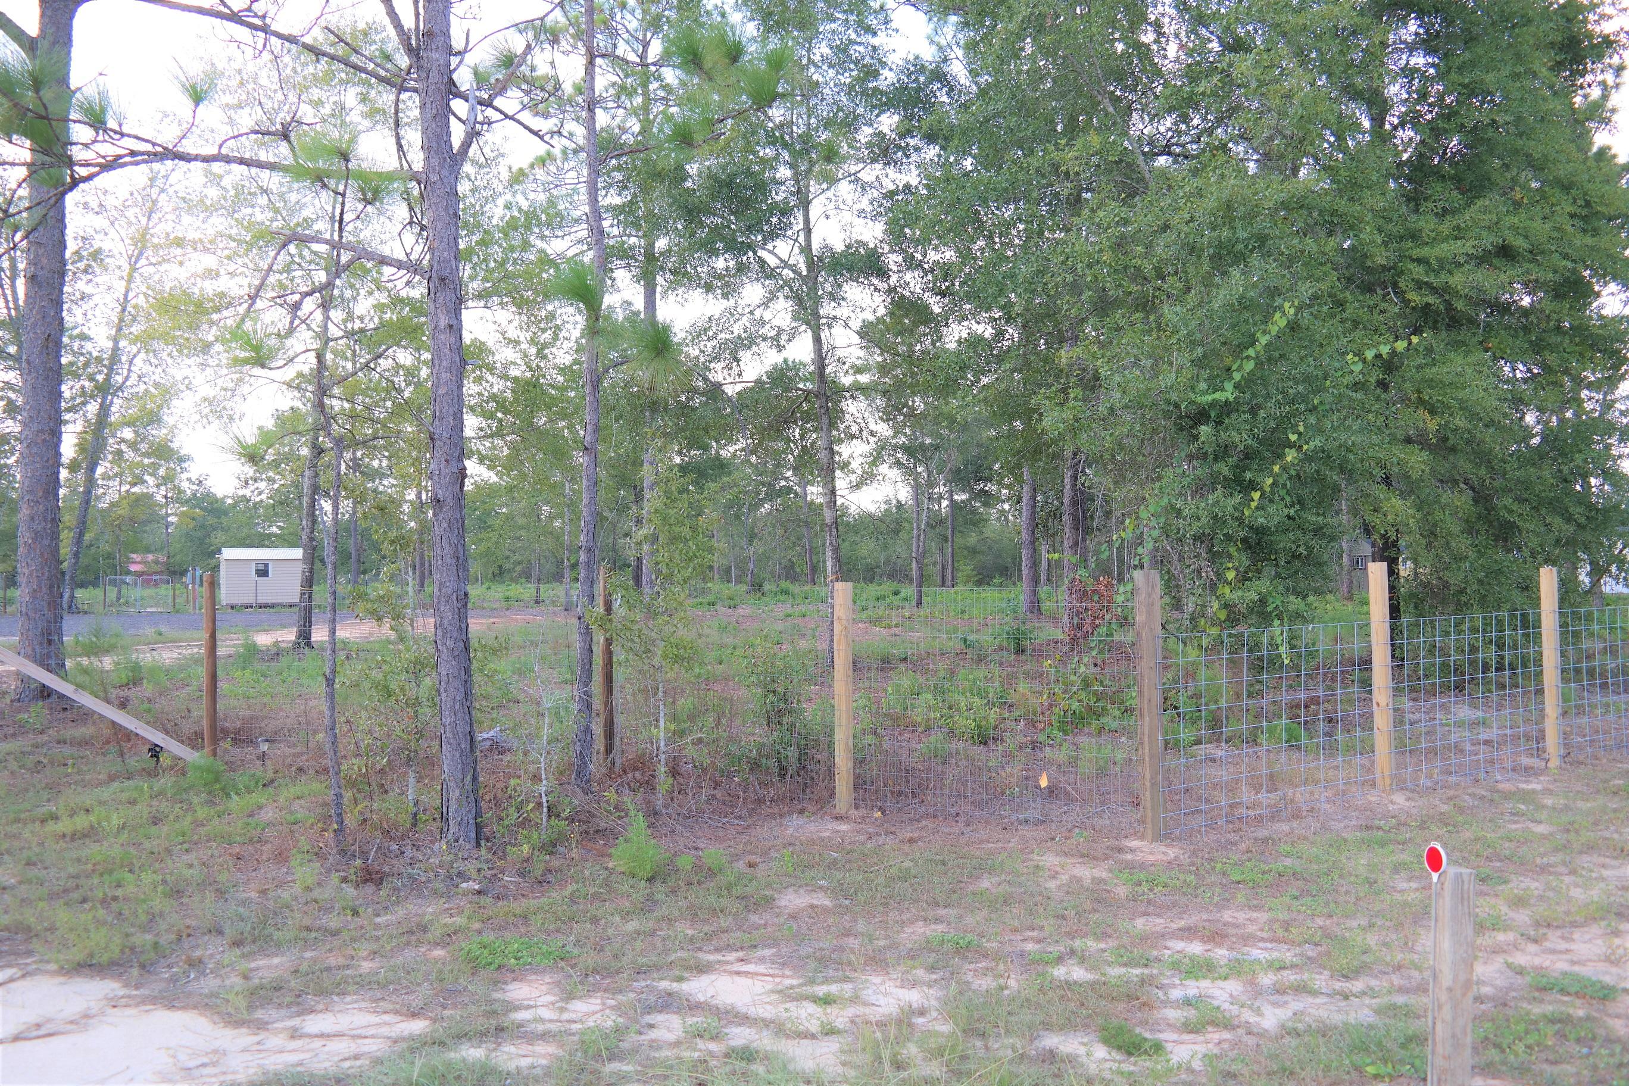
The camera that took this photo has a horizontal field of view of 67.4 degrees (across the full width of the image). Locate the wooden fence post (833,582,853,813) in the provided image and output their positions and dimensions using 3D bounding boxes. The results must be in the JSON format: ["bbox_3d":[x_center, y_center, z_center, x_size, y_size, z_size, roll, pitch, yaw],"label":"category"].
[{"bbox_3d":[0.192,1.044,8.210,0.120,1.555,0.120,-1,-1,0],"label":"wooden fence post"}]

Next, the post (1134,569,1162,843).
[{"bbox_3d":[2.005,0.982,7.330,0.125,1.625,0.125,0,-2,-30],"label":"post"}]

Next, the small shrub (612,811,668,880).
[{"bbox_3d":[-0.924,1.593,6.450,0.310,0.360,0.300,-1,-1,0],"label":"small shrub"}]

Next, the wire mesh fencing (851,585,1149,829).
[{"bbox_3d":[1.133,1.041,7.740,1.950,1.480,0.040,-2,-2,27],"label":"wire mesh fencing"}]

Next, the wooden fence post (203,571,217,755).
[{"bbox_3d":[-4.953,1.023,10.020,0.100,1.570,0.100,-1,-1,15],"label":"wooden fence post"}]

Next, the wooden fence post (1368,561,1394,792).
[{"bbox_3d":[3.977,0.947,8.570,0.130,1.610,0.130,-2,-2,33],"label":"wooden fence post"}]

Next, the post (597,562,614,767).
[{"bbox_3d":[-1.555,0.928,9.130,0.100,1.530,0.100,-2,-2,27],"label":"post"}]

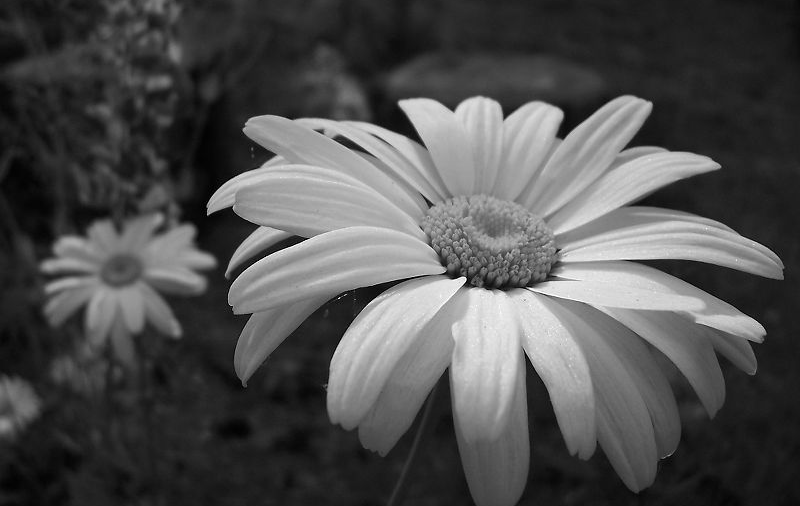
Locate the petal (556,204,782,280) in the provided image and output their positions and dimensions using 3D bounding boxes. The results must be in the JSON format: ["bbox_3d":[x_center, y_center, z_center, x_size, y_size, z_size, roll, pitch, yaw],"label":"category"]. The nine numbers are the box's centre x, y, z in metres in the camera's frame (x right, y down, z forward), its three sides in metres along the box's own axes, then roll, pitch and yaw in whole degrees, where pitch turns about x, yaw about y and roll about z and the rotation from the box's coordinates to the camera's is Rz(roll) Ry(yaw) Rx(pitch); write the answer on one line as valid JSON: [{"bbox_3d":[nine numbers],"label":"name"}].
[{"bbox_3d":[0.041,0.001,0.119,0.035,0.006,0.009,5,34,0],"label":"petal"}]

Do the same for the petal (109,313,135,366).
[{"bbox_3d":[-0.124,0.036,0.350,0.009,0.030,0.005,-5,-17,-2],"label":"petal"}]

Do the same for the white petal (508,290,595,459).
[{"bbox_3d":[0.019,0.014,0.102,0.009,0.006,0.025,-3,51,-16],"label":"white petal"}]

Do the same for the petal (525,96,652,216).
[{"bbox_3d":[0.032,-0.017,0.134,0.009,0.005,0.035,29,59,29],"label":"petal"}]

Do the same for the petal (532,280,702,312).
[{"bbox_3d":[0.033,0.006,0.116,0.031,0.004,0.008,7,32,-19],"label":"petal"}]

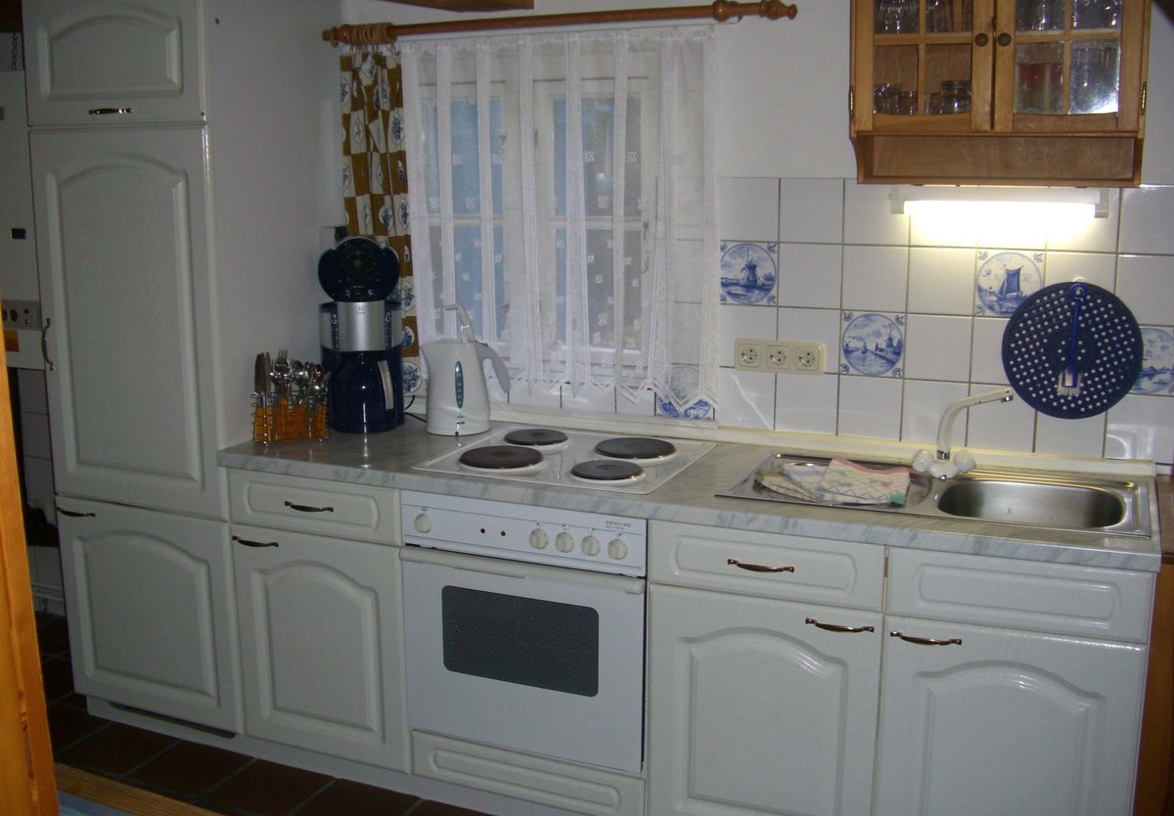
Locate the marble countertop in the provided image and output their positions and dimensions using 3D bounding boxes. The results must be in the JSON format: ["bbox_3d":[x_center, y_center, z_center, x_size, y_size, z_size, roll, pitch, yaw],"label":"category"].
[{"bbox_3d":[0.173,0.146,2.934,2.096,0.038,0.603,5,12,23],"label":"marble countertop"}]

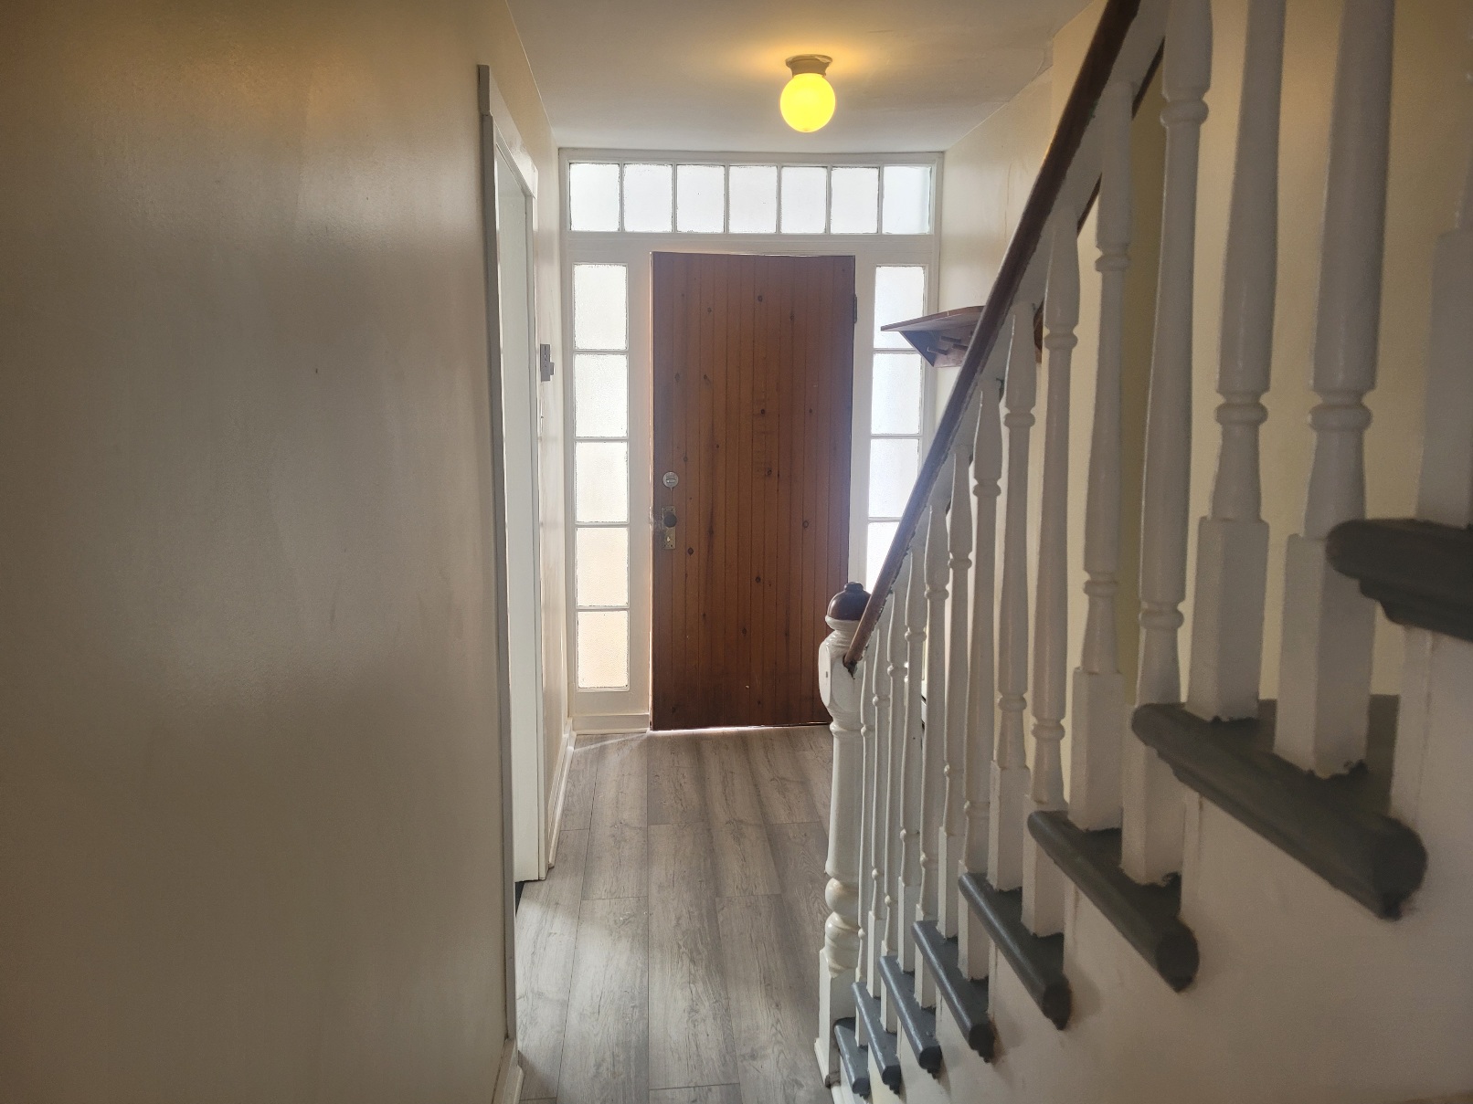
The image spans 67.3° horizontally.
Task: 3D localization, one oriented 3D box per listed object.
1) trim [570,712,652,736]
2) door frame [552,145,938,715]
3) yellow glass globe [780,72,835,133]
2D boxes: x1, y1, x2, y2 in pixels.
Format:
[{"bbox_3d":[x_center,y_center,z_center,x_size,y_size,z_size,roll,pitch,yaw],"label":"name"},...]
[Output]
[{"bbox_3d":[-0.525,0.730,4.661,0.335,0.086,0.025,0,8,-4],"label":"trim"},{"bbox_3d":[0.057,-0.422,4.604,1.535,2.385,0.120,0,8,-4],"label":"door frame"},{"bbox_3d":[0.204,-1.277,3.154,0.155,0.152,0.155,0,8,-4],"label":"yellow glass globe"}]

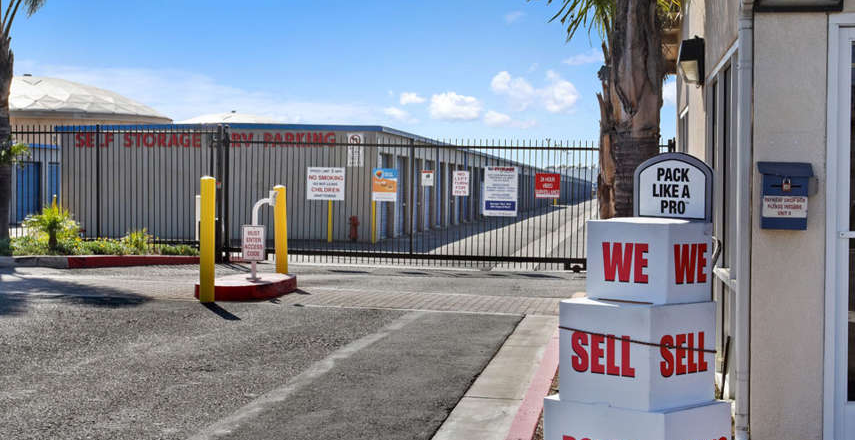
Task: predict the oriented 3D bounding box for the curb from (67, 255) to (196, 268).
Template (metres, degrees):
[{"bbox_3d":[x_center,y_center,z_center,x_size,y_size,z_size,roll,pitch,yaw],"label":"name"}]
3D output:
[{"bbox_3d":[-5.244,0.752,24.650,2.450,0.180,0.170,0,1,0],"label":"curb"}]

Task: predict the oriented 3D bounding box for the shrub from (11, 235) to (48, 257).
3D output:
[{"bbox_3d":[-7.224,0.463,25.000,0.690,0.360,0.600,0,1,0],"label":"shrub"}]

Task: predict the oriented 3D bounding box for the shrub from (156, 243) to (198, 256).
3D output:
[{"bbox_3d":[-4.556,0.538,25.100,0.780,0.220,0.550,0,1,0],"label":"shrub"}]

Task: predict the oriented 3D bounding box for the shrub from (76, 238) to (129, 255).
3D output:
[{"bbox_3d":[-5.899,0.481,25.000,0.920,0.320,0.650,0,1,0],"label":"shrub"}]

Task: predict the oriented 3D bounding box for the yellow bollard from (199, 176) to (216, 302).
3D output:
[{"bbox_3d":[-2.619,0.227,16.450,0.174,1.500,0.174,0,1,0],"label":"yellow bollard"}]

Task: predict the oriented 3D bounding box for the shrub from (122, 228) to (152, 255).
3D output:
[{"bbox_3d":[-5.327,0.395,25.300,0.540,0.500,0.500,0,1,0],"label":"shrub"}]

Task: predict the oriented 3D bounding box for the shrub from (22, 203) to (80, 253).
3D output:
[{"bbox_3d":[-6.906,0.156,25.300,1.030,0.900,0.980,0,1,0],"label":"shrub"}]

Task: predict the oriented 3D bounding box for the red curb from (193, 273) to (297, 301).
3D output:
[{"bbox_3d":[-2.397,0.870,18.100,0.960,0.180,3.100,0,1,8],"label":"red curb"}]

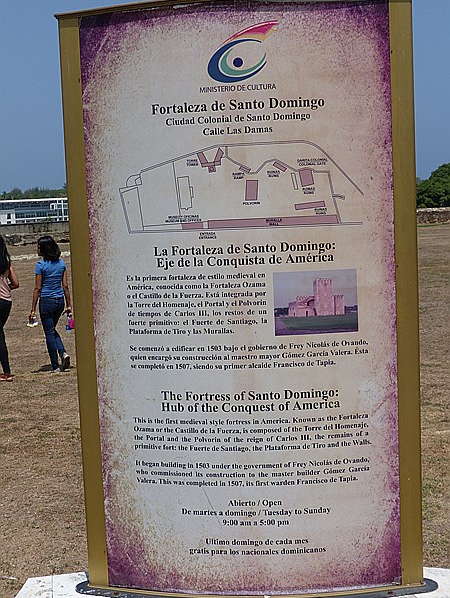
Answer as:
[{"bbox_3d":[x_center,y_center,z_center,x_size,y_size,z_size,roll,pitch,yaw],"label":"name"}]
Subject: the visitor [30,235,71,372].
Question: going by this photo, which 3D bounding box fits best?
[{"bbox_3d":[-2.084,0.060,12.250,0.500,1.620,0.420,-4,5,-20],"label":"visitor"}]

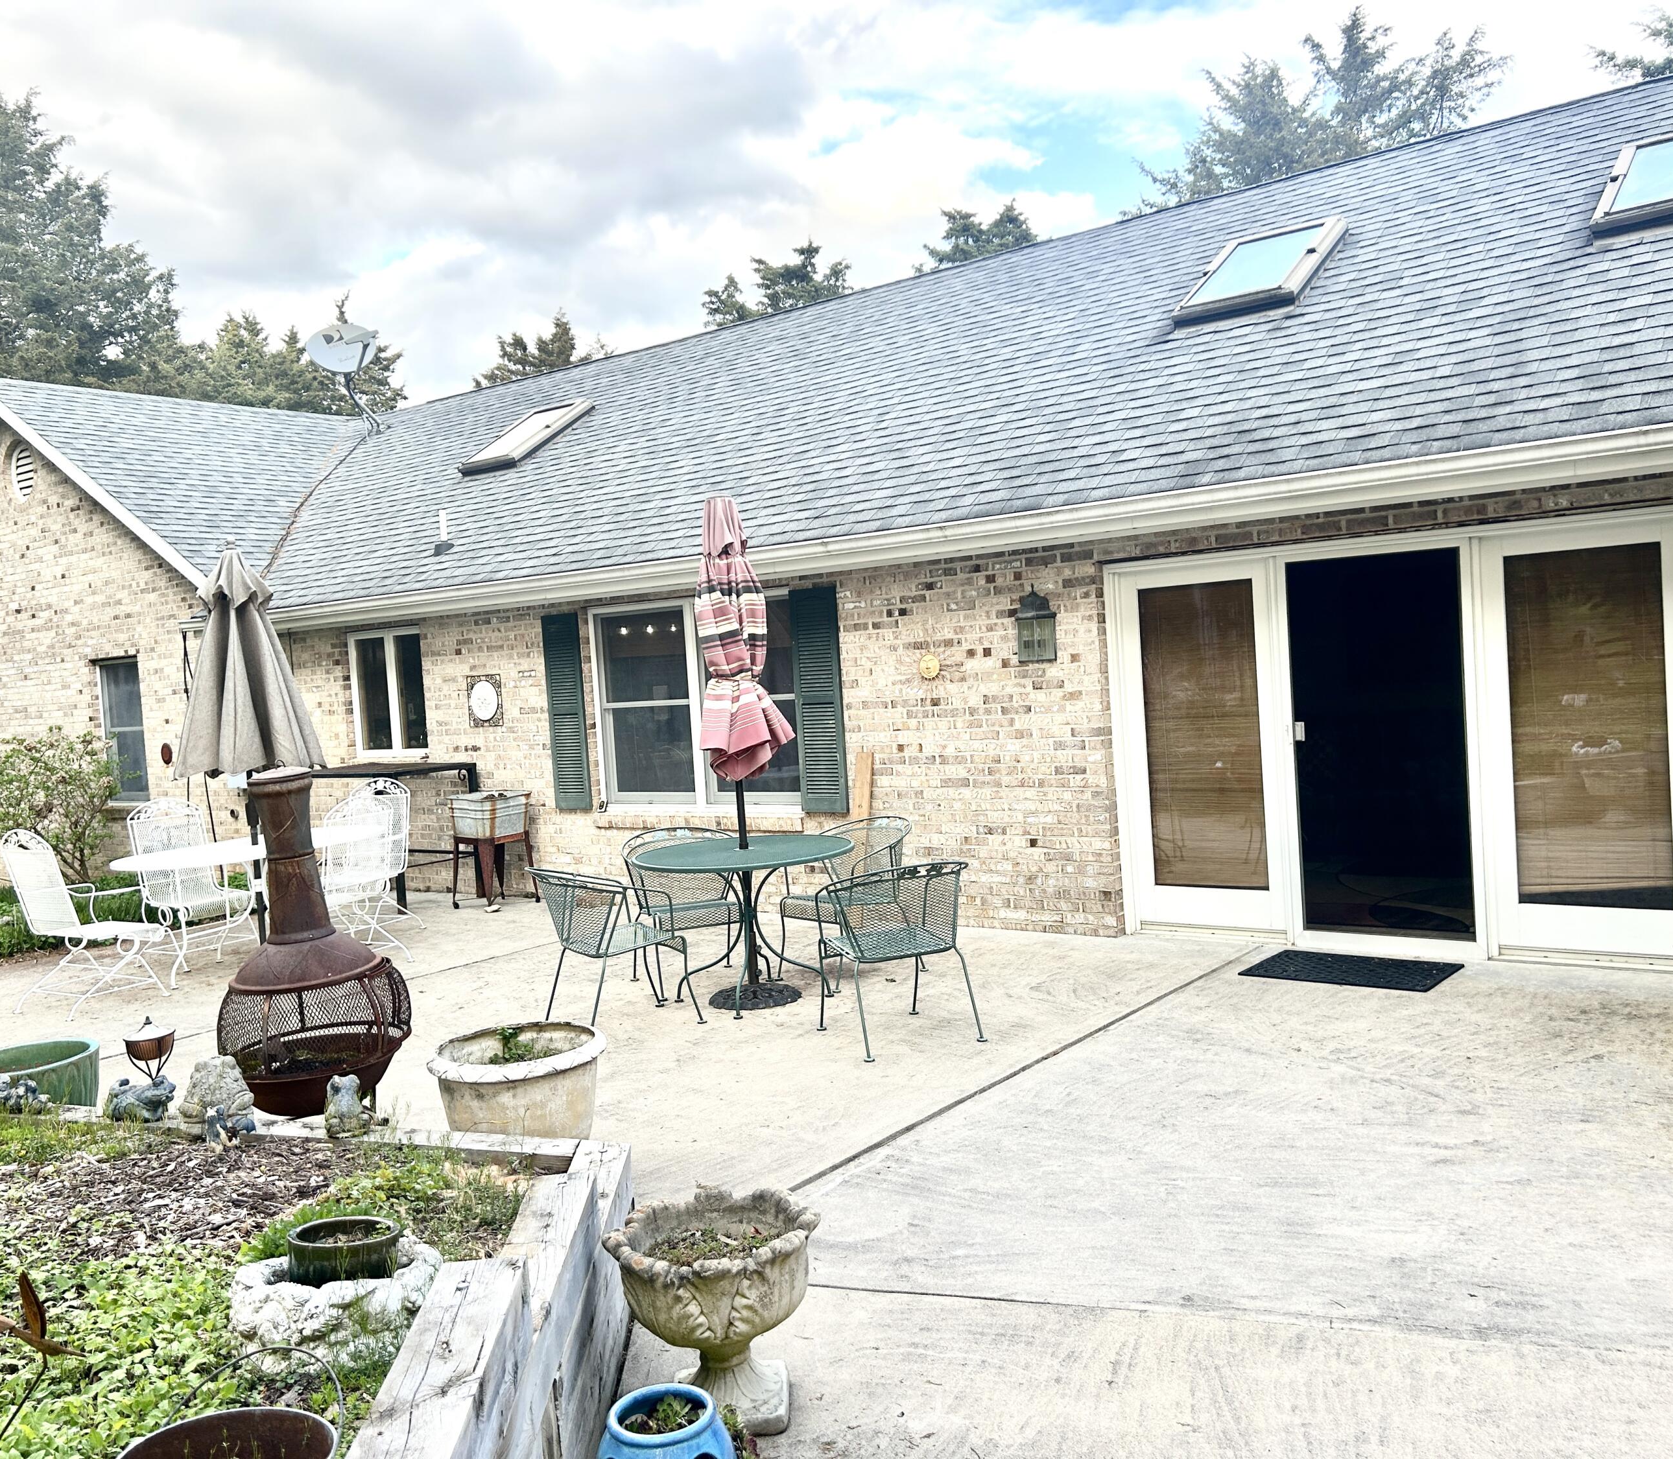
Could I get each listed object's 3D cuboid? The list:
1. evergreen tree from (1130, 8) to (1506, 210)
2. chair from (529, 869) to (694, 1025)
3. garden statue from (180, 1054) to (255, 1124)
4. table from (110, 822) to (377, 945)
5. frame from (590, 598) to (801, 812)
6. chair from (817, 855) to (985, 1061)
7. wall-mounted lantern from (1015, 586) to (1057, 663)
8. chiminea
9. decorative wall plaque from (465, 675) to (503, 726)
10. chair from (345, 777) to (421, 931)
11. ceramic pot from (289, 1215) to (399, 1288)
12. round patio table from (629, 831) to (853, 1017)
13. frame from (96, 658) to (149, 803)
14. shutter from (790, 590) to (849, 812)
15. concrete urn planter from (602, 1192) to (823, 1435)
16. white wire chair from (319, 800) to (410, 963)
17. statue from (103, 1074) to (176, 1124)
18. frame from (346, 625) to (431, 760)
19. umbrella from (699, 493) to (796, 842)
[{"bbox_3d":[8.139,-5.734,23.816,6.200,11.600,6.200,-3,2,20],"label":"evergreen tree"},{"bbox_3d":[-1.024,0.994,6.695,0.650,0.750,0.580,-5,3,-35],"label":"chair"},{"bbox_3d":[-1.803,1.026,4.216,0.200,0.235,0.190,-4,3,-8],"label":"garden statue"},{"bbox_3d":[-3.628,1.086,9.187,1.670,0.730,1.000,-6,3,-43],"label":"table"},{"bbox_3d":[-0.938,-0.148,9.673,1.850,1.440,0.120,-1,4,38],"label":"frame"},{"bbox_3d":[0.245,0.932,6.189,0.580,0.750,0.650,-5,3,-22],"label":"chair"},{"bbox_3d":[1.048,-0.569,7.896,0.250,0.420,0.170,-1,4,38],"label":"wall-mounted lantern"},{"bbox_3d":[-1.843,0.823,5.083,0.650,1.310,0.650,-6,4,-28],"label":"chiminea"},{"bbox_3d":[-2.612,-0.208,10.879,0.385,0.383,0.030,-2,3,37],"label":"decorative wall plaque"},{"bbox_3d":[-3.197,0.895,9.815,0.600,1.010,0.700,-3,3,23],"label":"chair"},{"bbox_3d":[-0.948,1.007,2.819,0.195,0.105,0.195,-5,4,-20],"label":"ceramic pot"},{"bbox_3d":[-0.429,0.951,7.087,1.070,0.725,1.070,-4,2,0],"label":"round patio table"},{"bbox_3d":[-7.044,0.022,14.500,0.970,1.420,0.100,-2,3,39],"label":"frame"},{"bbox_3d":[-0.100,-0.176,9.056,0.373,1.395,0.040,-2,3,39],"label":"shutter"},{"bbox_3d":[-0.257,1.292,3.224,0.465,0.420,0.465,-4,2,0],"label":"concrete urn planter"},{"bbox_3d":[-3.016,0.932,8.629,0.700,1.000,0.630,-3,3,26],"label":"white wire chair"},{"bbox_3d":[-2.417,1.264,5.056,0.210,0.155,0.140,-3,3,24],"label":"statue"},{"bbox_3d":[-3.739,-0.305,12.235,1.080,1.060,0.100,-2,3,39],"label":"frame"},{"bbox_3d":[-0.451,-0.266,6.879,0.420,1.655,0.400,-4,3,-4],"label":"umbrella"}]

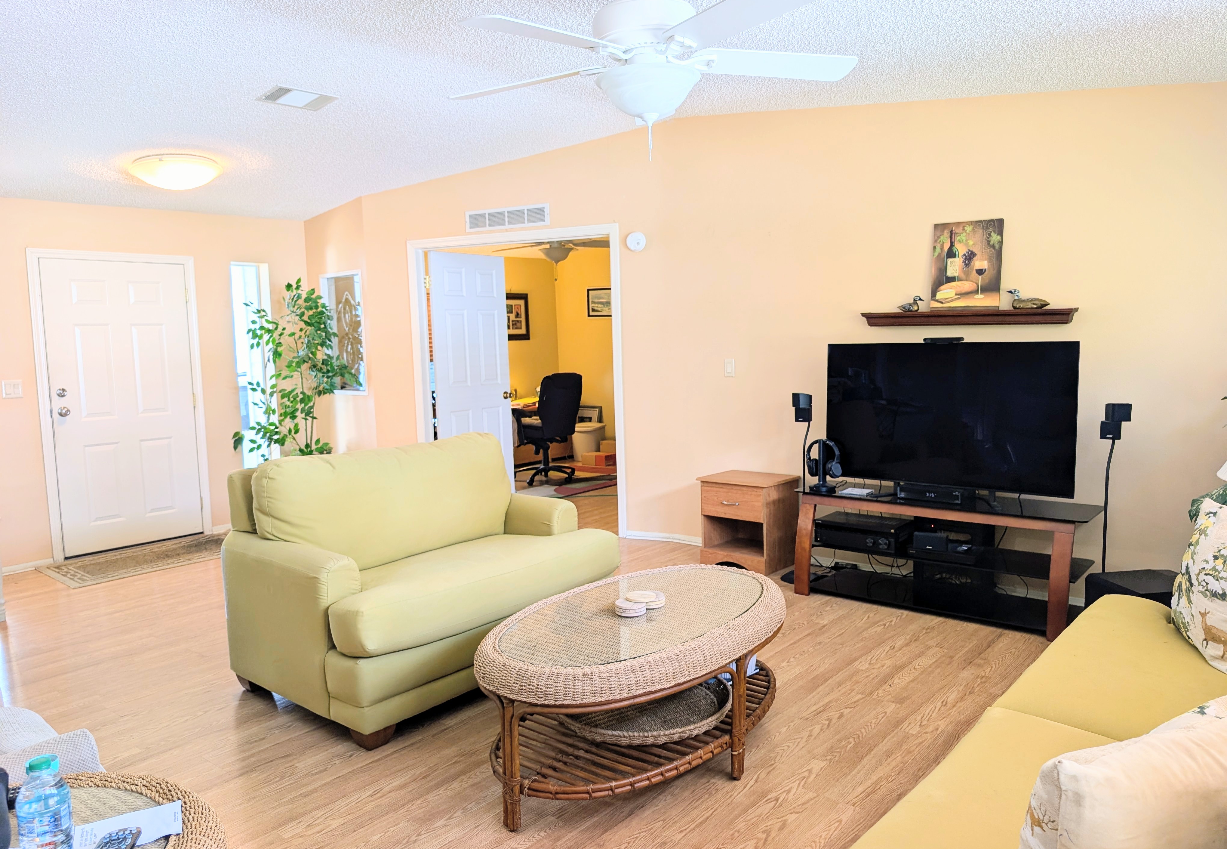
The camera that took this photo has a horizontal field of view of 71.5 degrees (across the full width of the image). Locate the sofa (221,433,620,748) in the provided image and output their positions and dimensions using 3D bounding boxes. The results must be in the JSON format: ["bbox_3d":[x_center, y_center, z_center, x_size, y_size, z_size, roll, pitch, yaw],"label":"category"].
[{"bbox_3d":[-0.773,0.581,3.692,0.940,0.950,1.360,5,9,40],"label":"sofa"}]

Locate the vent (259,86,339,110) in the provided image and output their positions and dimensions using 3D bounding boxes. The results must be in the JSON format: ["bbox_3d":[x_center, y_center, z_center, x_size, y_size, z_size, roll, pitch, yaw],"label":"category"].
[{"bbox_3d":[-1.661,-1.703,4.481,0.215,0.030,0.338,-6,1,44],"label":"vent"}]

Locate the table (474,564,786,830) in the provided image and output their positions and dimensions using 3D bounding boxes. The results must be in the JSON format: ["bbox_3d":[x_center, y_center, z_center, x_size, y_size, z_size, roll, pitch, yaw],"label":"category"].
[{"bbox_3d":[0.116,0.884,2.964,0.790,0.495,1.400,5,9,40],"label":"table"}]

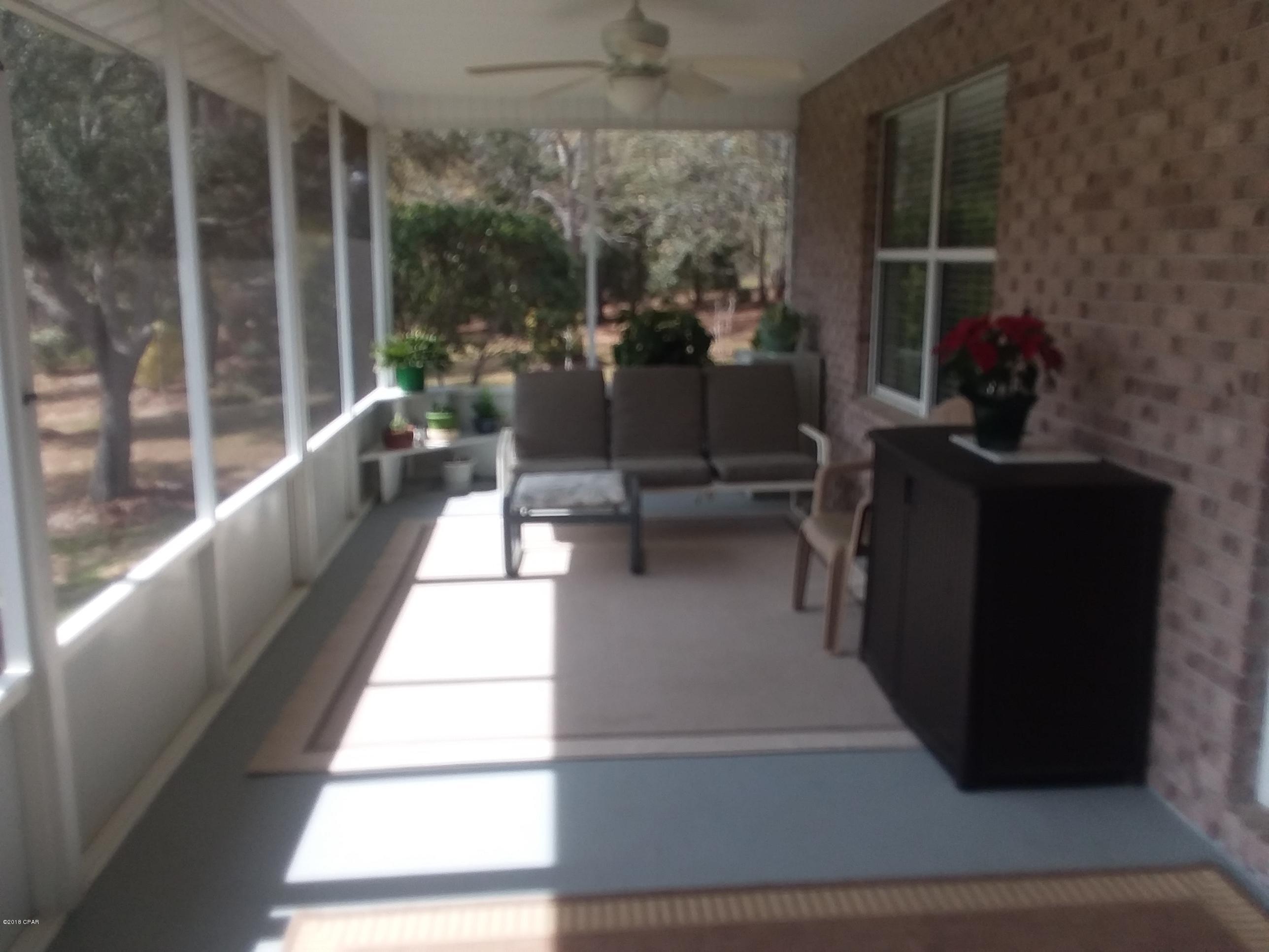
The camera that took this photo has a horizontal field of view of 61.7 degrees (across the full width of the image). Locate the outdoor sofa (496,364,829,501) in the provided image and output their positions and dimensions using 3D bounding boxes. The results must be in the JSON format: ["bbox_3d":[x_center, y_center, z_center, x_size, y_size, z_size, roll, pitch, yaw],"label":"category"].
[{"bbox_3d":[0.107,-0.125,5.954,1.737,0.891,0.905,-2,11,-9],"label":"outdoor sofa"}]

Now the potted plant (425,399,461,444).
[{"bbox_3d":[-1.259,-0.357,6.958,0.213,0.301,0.213,-1,11,-5],"label":"potted plant"}]

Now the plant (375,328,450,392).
[{"bbox_3d":[-1.479,-0.772,7.083,0.489,0.419,0.465,-1,11,-5],"label":"plant"}]

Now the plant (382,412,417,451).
[{"bbox_3d":[-1.497,-0.296,6.796,0.209,0.218,0.209,-1,11,-4],"label":"plant"}]

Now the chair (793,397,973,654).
[{"bbox_3d":[1.020,0.166,4.324,0.606,0.944,0.596,-1,11,-4],"label":"chair"}]

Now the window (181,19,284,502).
[{"bbox_3d":[-1.484,-0.802,3.993,0.060,1.639,0.924,-1,11,-4],"label":"window"}]

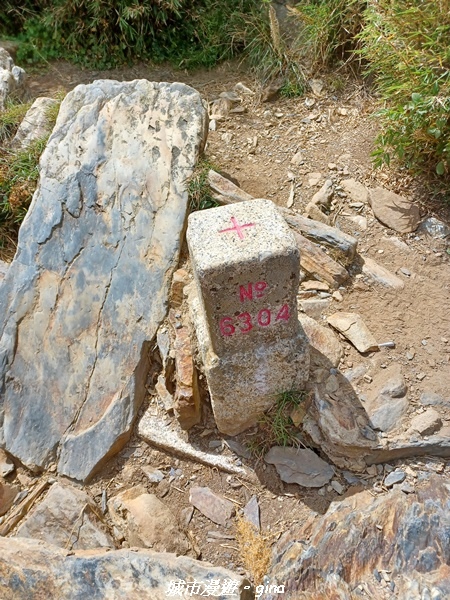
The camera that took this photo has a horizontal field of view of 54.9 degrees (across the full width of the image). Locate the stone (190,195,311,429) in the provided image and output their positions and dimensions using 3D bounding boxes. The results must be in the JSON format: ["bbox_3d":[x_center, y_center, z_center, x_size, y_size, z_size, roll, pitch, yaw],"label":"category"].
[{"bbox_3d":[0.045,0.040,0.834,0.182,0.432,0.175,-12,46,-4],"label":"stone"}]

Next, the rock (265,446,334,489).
[{"bbox_3d":[0.141,0.318,0.826,0.126,0.020,0.075,15,49,20],"label":"rock"}]

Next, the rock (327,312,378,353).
[{"bbox_3d":[0.301,0.070,0.995,0.067,0.025,0.126,-26,49,-19],"label":"rock"}]

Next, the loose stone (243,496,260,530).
[{"bbox_3d":[0.048,0.383,0.777,0.026,0.012,0.056,-2,45,3],"label":"loose stone"}]

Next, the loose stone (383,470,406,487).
[{"bbox_3d":[0.307,0.323,0.782,0.043,0.012,0.017,-33,51,-25],"label":"loose stone"}]

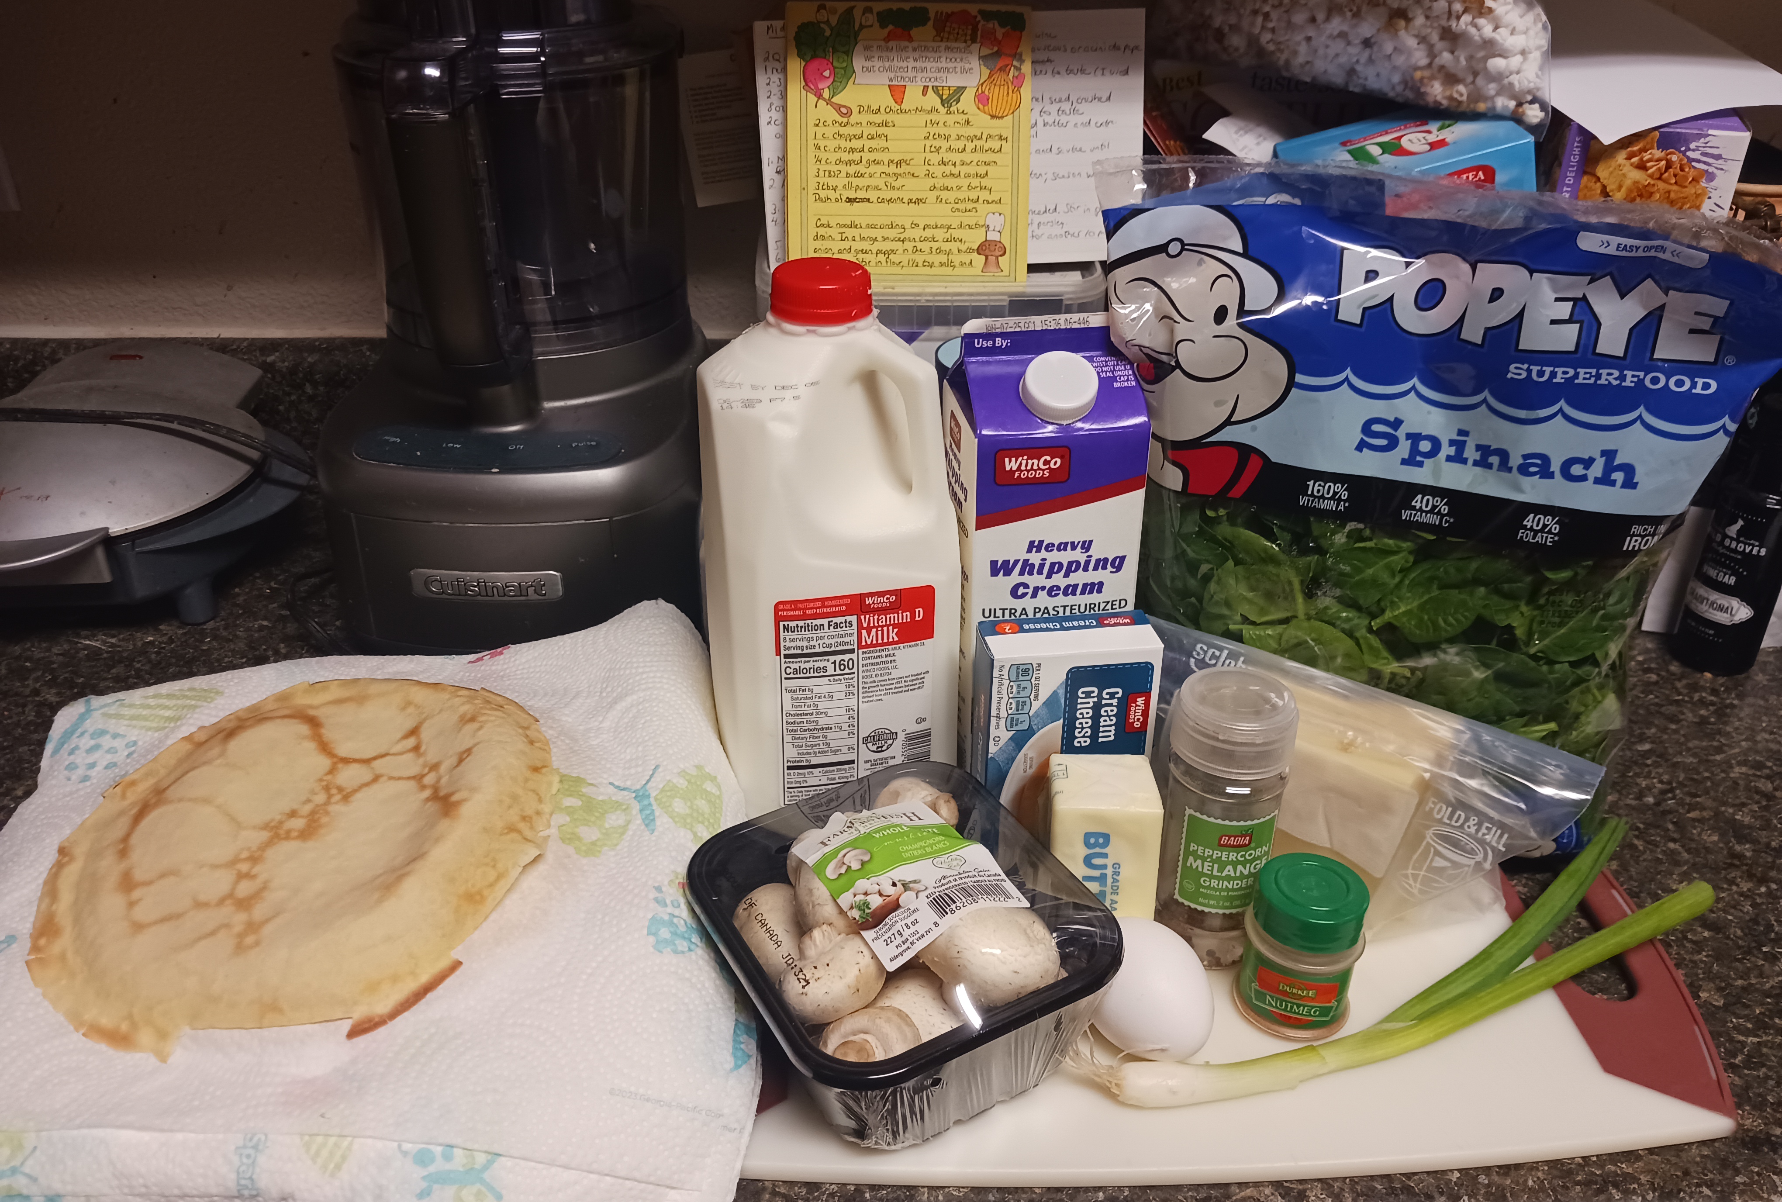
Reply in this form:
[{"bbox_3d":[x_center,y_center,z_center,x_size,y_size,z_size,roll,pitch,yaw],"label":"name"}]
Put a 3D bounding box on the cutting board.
[{"bbox_3d":[0.109,0.122,0.597,0.400,0.010,0.310,0,25,0],"label":"cutting board"}]

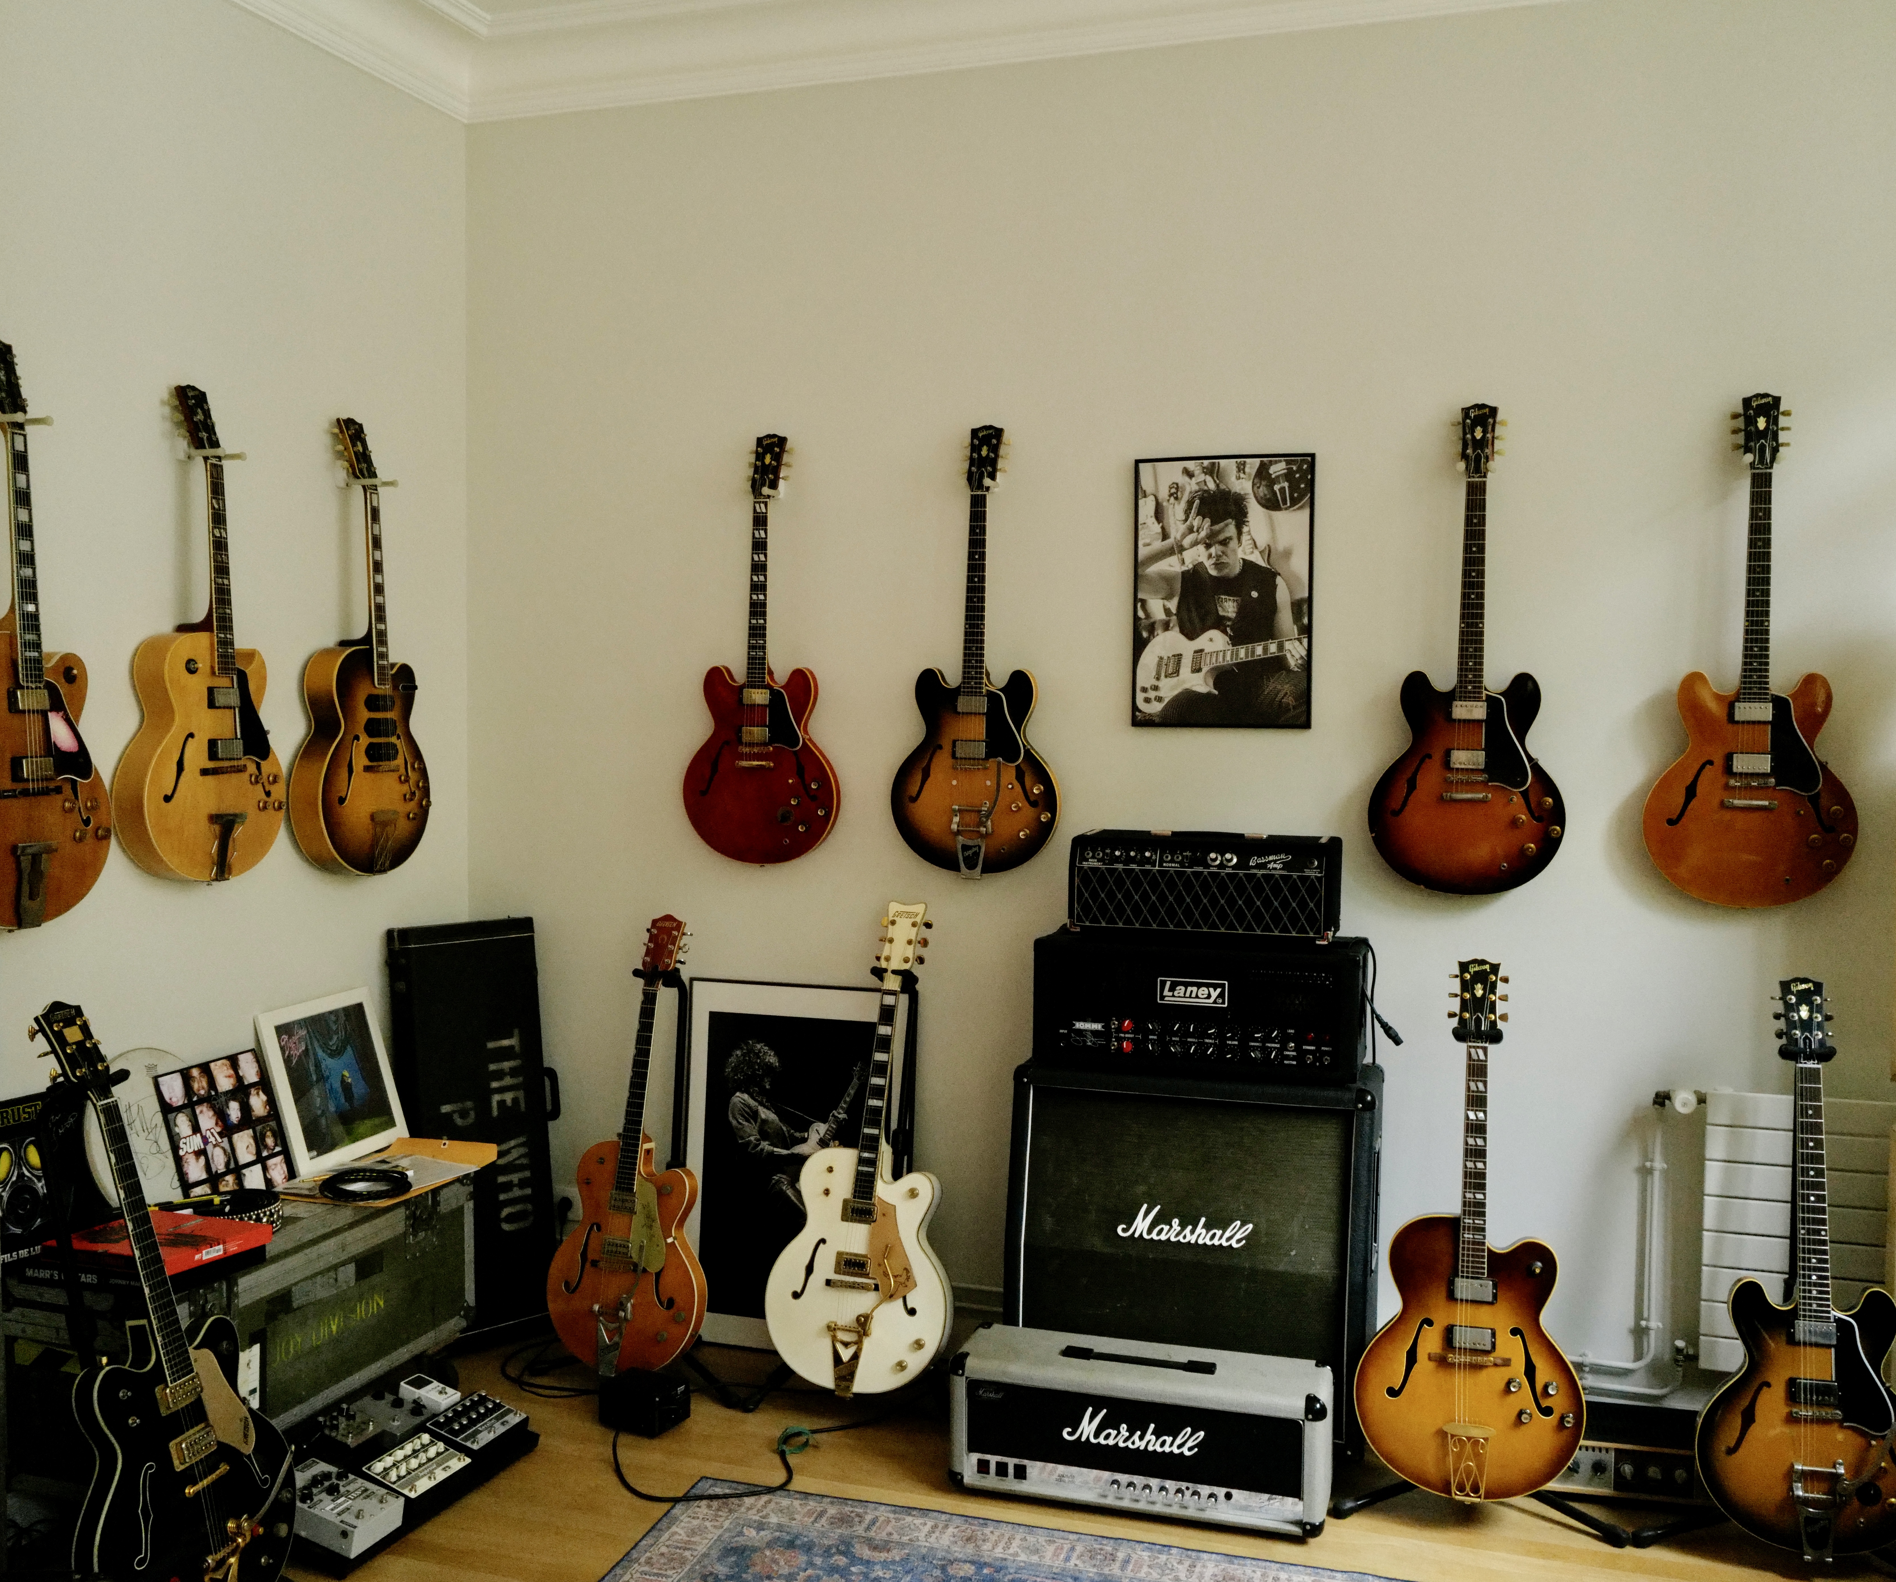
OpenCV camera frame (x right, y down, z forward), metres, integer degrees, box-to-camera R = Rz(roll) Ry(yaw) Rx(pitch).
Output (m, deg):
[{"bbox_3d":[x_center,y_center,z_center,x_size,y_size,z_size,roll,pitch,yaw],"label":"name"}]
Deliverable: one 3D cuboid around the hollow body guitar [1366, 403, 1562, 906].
[{"bbox_3d":[1.121,-0.302,3.964,0.410,1.060,0.090,1,3,18],"label":"hollow body guitar"}]

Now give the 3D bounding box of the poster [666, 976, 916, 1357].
[{"bbox_3d":[-0.377,0.928,4.535,0.612,0.895,0.025,1,-6,18],"label":"poster"}]

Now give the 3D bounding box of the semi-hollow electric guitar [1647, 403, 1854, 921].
[{"bbox_3d":[1.646,-0.283,3.765,0.408,1.050,0.090,1,3,19],"label":"semi-hollow electric guitar"}]

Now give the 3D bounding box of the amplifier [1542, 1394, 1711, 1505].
[{"bbox_3d":[1.301,1.311,3.758,0.500,0.210,0.220,1,3,18],"label":"amplifier"}]

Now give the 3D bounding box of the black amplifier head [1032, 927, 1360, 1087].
[{"bbox_3d":[0.558,0.461,4.049,0.690,0.284,0.265,1,3,17],"label":"black amplifier head"}]

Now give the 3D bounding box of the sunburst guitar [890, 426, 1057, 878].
[{"bbox_3d":[0.062,-0.323,4.314,0.405,1.055,0.095,1,3,19],"label":"sunburst guitar"}]

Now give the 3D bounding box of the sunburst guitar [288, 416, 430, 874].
[{"bbox_3d":[-1.357,-0.332,4.319,0.140,1.065,0.425,1,3,18],"label":"sunburst guitar"}]

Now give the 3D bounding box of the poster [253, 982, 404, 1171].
[{"bbox_3d":[-1.405,0.662,4.220,0.021,0.374,0.384,-17,-3,19],"label":"poster"}]

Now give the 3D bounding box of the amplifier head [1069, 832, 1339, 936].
[{"bbox_3d":[0.572,0.209,4.071,0.556,0.210,0.280,1,3,17],"label":"amplifier head"}]

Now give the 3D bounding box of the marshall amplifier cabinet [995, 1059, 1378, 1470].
[{"bbox_3d":[0.540,0.996,4.045,0.770,0.775,0.360,1,3,17],"label":"marshall amplifier cabinet"}]

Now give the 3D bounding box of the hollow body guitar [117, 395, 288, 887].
[{"bbox_3d":[-1.526,-0.320,3.802,0.140,1.020,0.415,1,3,18],"label":"hollow body guitar"}]

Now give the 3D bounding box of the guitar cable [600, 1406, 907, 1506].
[{"bbox_3d":[-0.382,1.409,3.969,0.652,0.040,0.388,0,3,-14],"label":"guitar cable"}]

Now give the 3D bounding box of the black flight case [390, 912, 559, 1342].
[{"bbox_3d":[-1.169,0.844,4.577,0.345,1.020,0.143,-1,-6,-40],"label":"black flight case"}]

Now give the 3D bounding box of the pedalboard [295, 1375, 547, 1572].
[{"bbox_3d":[-1.127,1.338,3.640,0.340,0.130,0.620,1,3,18],"label":"pedalboard"}]

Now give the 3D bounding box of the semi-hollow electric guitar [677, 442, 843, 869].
[{"bbox_3d":[-0.457,-0.340,4.496,0.405,1.052,0.090,1,3,19],"label":"semi-hollow electric guitar"}]

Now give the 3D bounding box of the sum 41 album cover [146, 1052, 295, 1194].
[{"bbox_3d":[-1.534,0.727,3.917,0.015,0.312,0.312,-18,-3,18],"label":"sum 41 album cover"}]

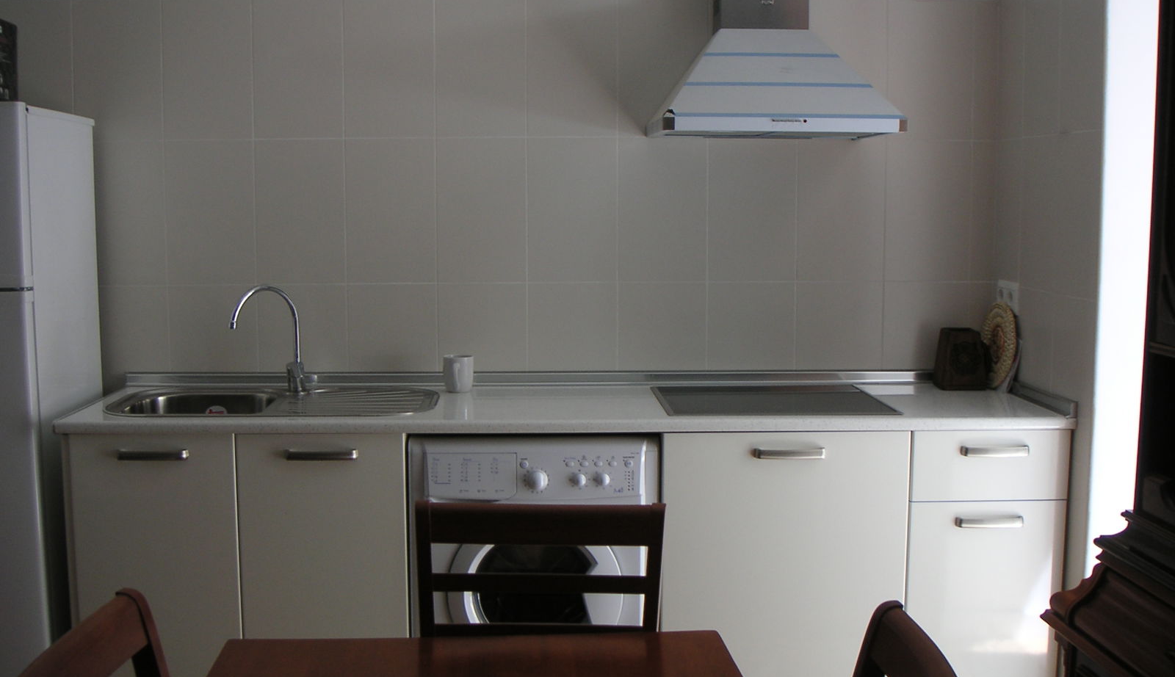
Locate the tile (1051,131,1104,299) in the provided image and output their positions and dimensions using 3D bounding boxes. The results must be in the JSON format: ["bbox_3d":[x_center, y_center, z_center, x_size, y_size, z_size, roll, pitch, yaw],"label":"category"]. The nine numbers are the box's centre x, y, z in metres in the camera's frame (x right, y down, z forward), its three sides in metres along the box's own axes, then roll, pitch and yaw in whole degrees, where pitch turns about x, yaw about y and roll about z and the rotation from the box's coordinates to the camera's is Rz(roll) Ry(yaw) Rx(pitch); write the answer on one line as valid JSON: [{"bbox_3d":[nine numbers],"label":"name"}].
[{"bbox_3d":[1.165,-0.291,3.043,0.010,0.400,0.249,0,6,-2],"label":"tile"}]

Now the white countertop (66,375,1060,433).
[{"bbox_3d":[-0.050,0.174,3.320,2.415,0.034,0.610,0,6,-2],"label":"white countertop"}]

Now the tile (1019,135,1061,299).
[{"bbox_3d":[1.159,-0.319,3.292,0.010,0.400,0.250,0,6,-2],"label":"tile"}]

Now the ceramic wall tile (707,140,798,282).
[{"bbox_3d":[0.460,-0.356,3.595,0.250,0.400,0.010,0,6,-2],"label":"ceramic wall tile"}]

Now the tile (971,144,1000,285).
[{"bbox_3d":[1.110,-0.356,3.622,0.071,0.400,0.010,0,6,-2],"label":"tile"}]

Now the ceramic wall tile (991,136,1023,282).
[{"bbox_3d":[1.151,-0.346,3.515,0.010,0.400,0.196,0,6,-2],"label":"ceramic wall tile"}]

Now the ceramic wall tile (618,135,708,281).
[{"bbox_3d":[0.208,-0.356,3.581,0.250,0.400,0.010,0,6,-2],"label":"ceramic wall tile"}]

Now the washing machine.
[{"bbox_3d":[-0.134,0.626,3.362,0.595,0.845,0.550,0,5,-1],"label":"washing machine"}]

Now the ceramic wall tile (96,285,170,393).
[{"bbox_3d":[-1.273,0.003,3.550,0.250,0.304,0.010,0,6,-2],"label":"ceramic wall tile"}]

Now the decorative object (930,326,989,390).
[{"bbox_3d":[1.013,0.052,3.511,0.128,0.167,0.105,0,6,-2],"label":"decorative object"}]

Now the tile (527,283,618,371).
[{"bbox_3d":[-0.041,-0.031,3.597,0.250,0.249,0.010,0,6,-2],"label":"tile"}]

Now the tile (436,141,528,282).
[{"bbox_3d":[-0.292,-0.353,3.564,0.250,0.400,0.010,0,6,-2],"label":"tile"}]

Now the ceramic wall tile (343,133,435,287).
[{"bbox_3d":[-0.541,-0.349,3.541,0.250,0.396,0.010,0,6,-2],"label":"ceramic wall tile"}]

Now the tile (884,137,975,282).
[{"bbox_3d":[0.953,-0.354,3.601,0.250,0.396,0.010,0,6,-2],"label":"tile"}]

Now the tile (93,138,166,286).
[{"bbox_3d":[-1.272,-0.342,3.523,0.250,0.400,0.010,0,6,-2],"label":"tile"}]

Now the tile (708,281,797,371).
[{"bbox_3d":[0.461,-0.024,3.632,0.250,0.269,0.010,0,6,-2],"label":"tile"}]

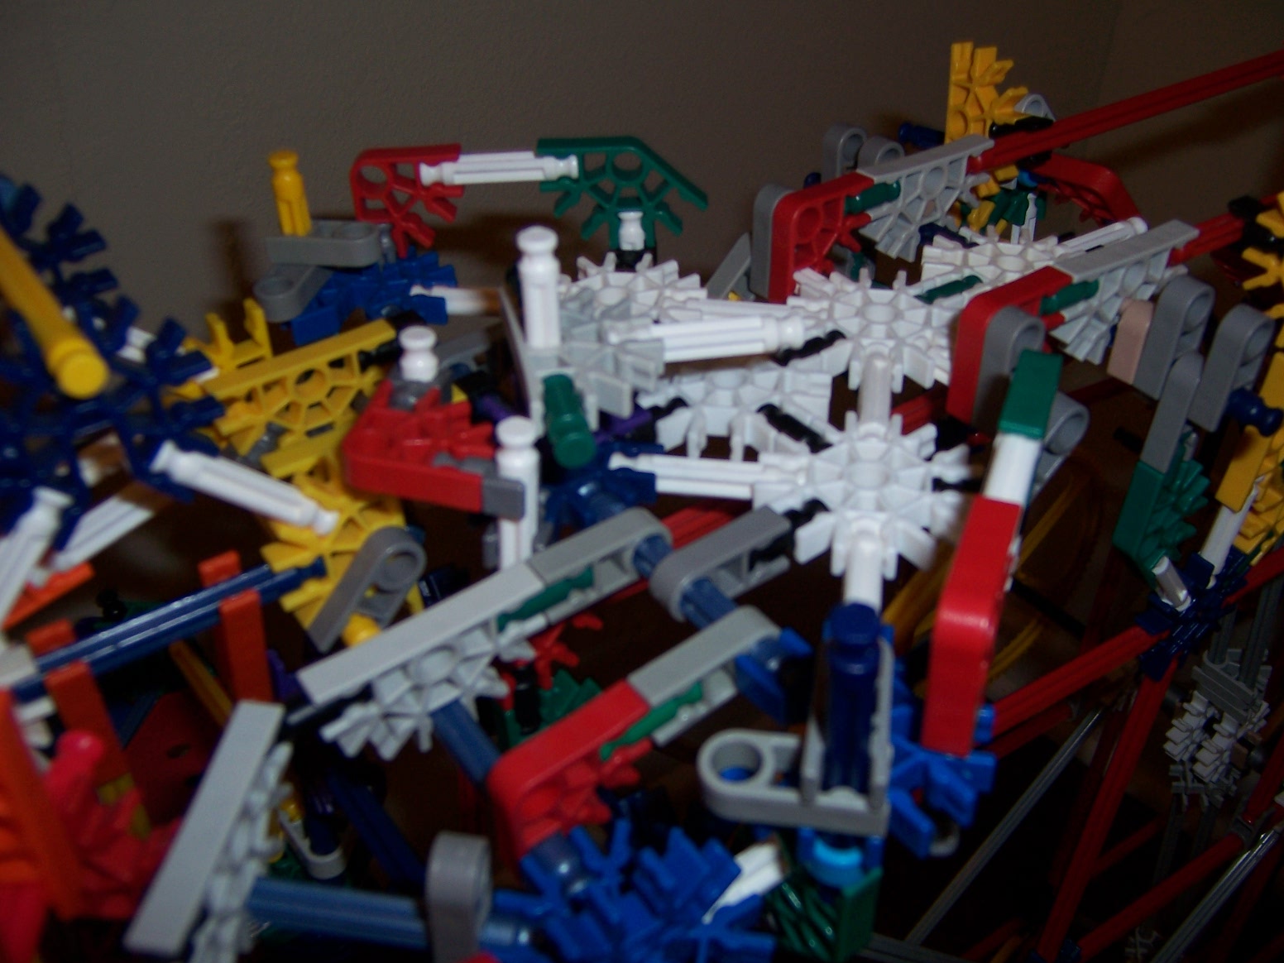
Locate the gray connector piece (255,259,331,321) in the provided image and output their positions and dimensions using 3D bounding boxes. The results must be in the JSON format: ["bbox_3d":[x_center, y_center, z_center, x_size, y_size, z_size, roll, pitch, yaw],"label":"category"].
[{"bbox_3d":[-0.078,-0.044,0.272,0.010,0.006,0.024,6,37,6],"label":"gray connector piece"}]

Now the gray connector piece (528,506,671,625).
[{"bbox_3d":[-0.007,0.013,0.198,0.024,0.009,0.006,-27,48,-23],"label":"gray connector piece"}]

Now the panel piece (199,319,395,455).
[{"bbox_3d":[-0.067,-0.015,0.249,0.038,0.024,0.006,-24,41,-27],"label":"panel piece"}]

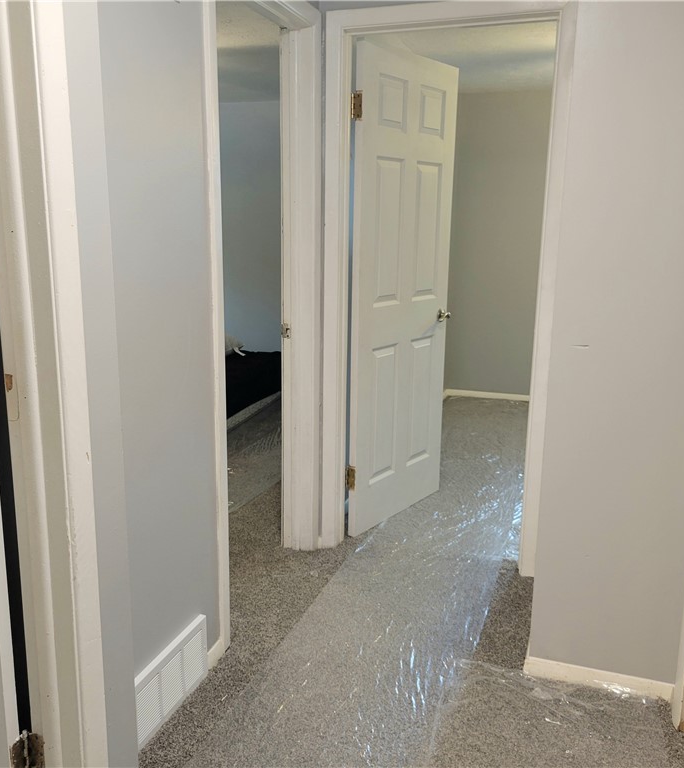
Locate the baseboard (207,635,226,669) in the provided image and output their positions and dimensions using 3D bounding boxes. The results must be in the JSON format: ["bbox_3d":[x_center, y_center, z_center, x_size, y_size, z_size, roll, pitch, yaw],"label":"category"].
[{"bbox_3d":[-0.400,0.847,2.407,0.014,0.058,0.105,5,13,19],"label":"baseboard"}]

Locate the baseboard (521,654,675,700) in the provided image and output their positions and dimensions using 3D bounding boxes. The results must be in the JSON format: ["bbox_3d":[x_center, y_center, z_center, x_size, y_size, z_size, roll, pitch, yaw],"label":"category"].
[{"bbox_3d":[0.765,0.882,2.311,0.422,0.058,0.014,5,13,19],"label":"baseboard"}]

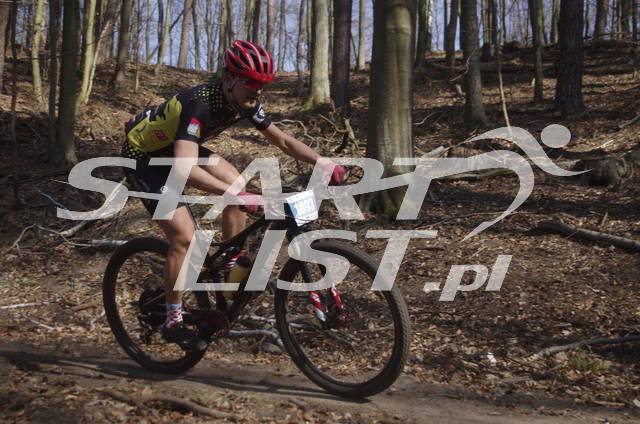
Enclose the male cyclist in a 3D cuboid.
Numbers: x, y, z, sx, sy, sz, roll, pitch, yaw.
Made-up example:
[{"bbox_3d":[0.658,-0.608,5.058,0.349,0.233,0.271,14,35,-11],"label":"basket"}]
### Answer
[{"bbox_3d":[-0.463,-0.039,4.110,1.020,1.470,0.720,0,9,33],"label":"male cyclist"}]

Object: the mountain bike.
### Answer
[{"bbox_3d":[-0.397,0.357,4.167,1.840,1.000,0.720,0,12,33],"label":"mountain bike"}]

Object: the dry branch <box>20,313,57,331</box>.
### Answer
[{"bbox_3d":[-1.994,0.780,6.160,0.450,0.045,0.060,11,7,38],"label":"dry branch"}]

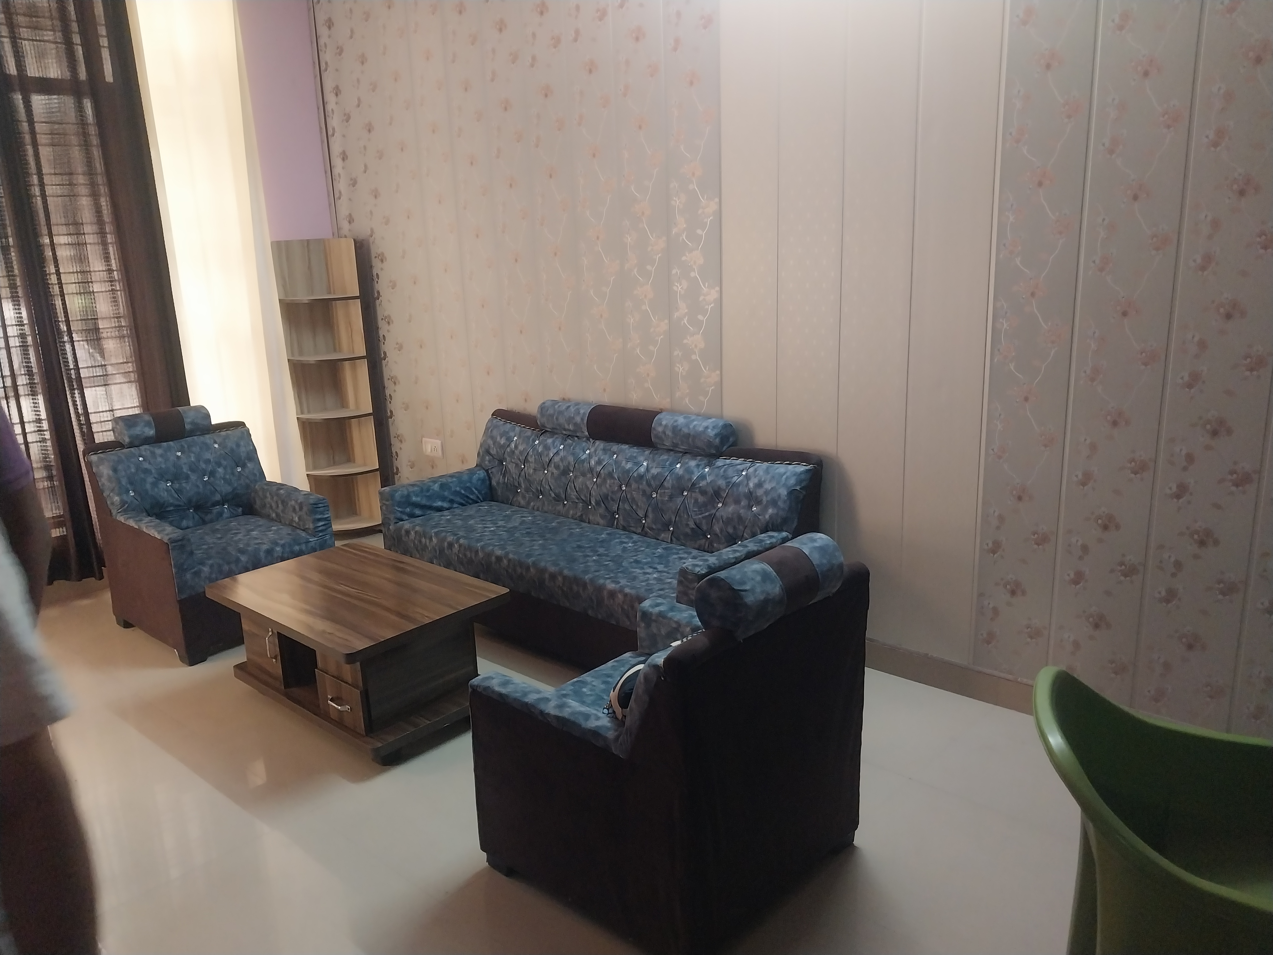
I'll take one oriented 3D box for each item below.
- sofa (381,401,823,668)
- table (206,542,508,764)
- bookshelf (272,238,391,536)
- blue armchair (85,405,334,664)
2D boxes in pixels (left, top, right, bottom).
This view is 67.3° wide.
[{"bbox_3d":[-0.209,0.187,3.758,1.775,0.885,0.675,11,19,40],"label":"sofa"},{"bbox_3d":[-0.970,0.578,3.340,0.935,0.400,0.620,11,19,40],"label":"table"},{"bbox_3d":[-1.605,-0.435,5.008,0.260,1.560,0.335,11,19,40],"label":"bookshelf"},{"bbox_3d":[-1.776,0.182,4.032,0.720,0.875,0.680,11,19,40],"label":"blue armchair"}]

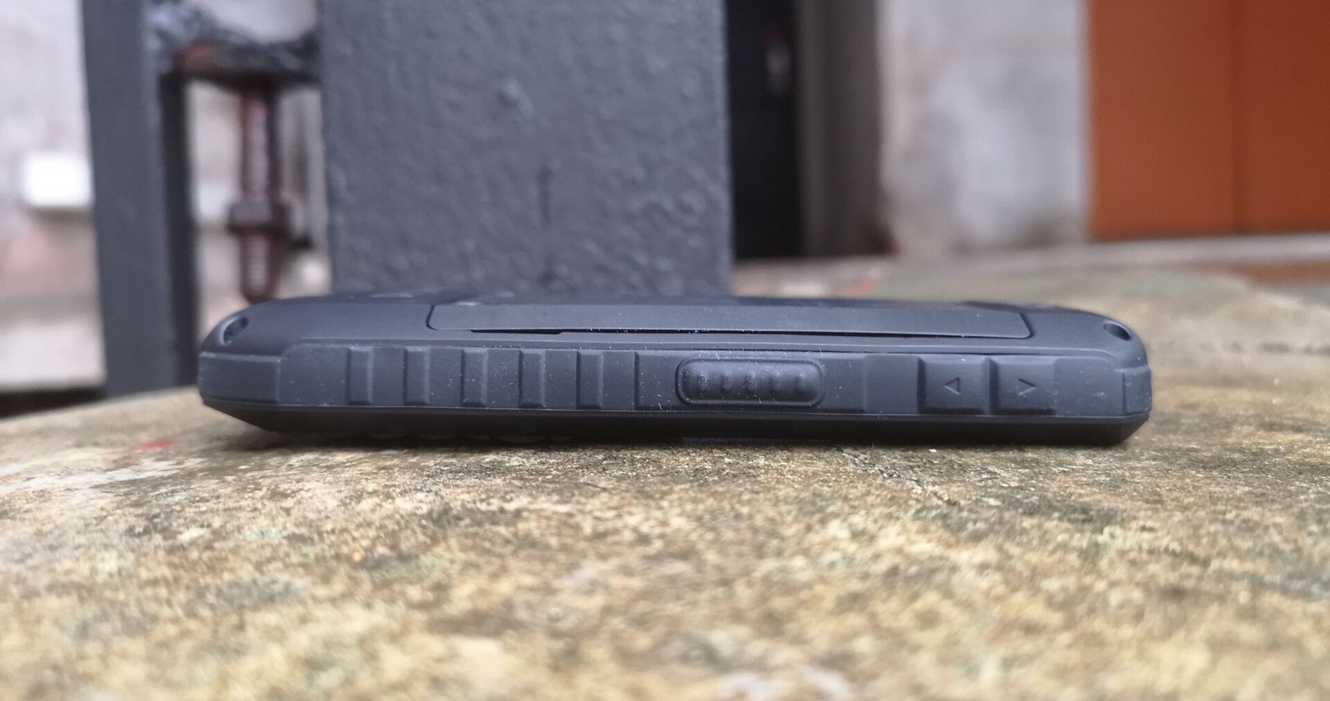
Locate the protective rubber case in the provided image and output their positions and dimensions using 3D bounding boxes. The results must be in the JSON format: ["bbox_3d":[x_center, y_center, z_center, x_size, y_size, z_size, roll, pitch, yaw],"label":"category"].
[{"bbox_3d":[0.002,0.001,0.174,0.139,0.019,0.061,1,3,3],"label":"protective rubber case"}]

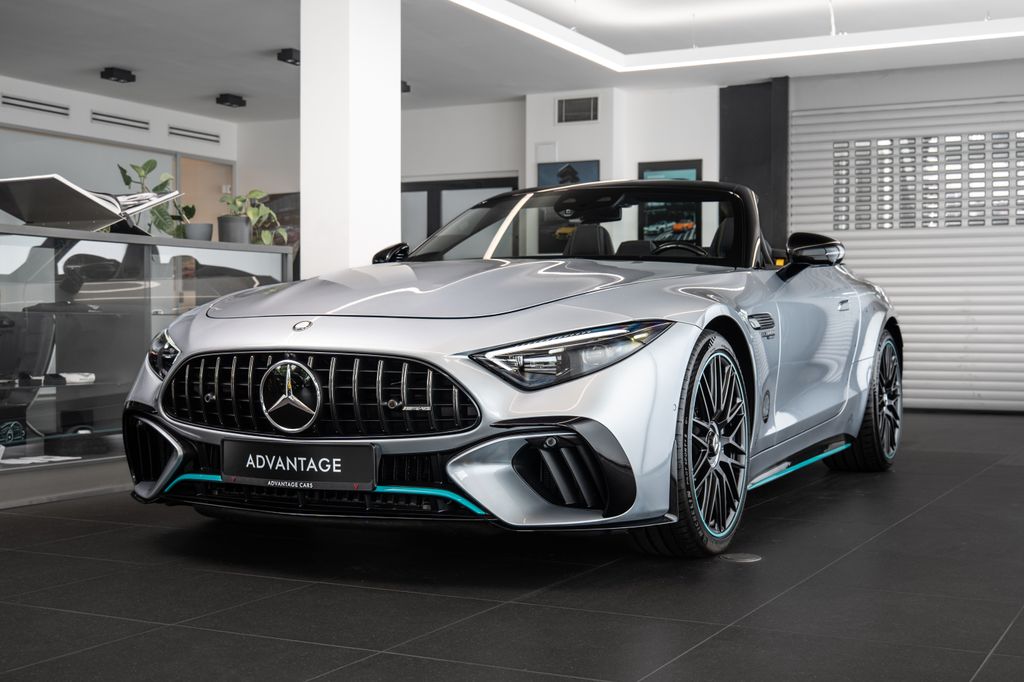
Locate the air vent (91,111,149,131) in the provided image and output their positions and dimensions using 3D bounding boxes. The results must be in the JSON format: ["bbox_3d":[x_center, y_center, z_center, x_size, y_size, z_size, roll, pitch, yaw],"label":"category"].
[{"bbox_3d":[-3.753,-2.105,12.276,0.030,0.110,0.770,0,1,28],"label":"air vent"}]

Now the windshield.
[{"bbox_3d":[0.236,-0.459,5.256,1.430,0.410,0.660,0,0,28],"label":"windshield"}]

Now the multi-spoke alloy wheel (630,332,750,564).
[{"bbox_3d":[0.528,0.317,4.022,0.275,0.710,0.715,0,0,28],"label":"multi-spoke alloy wheel"}]

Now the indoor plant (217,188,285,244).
[{"bbox_3d":[-1.322,-0.620,6.495,0.310,0.290,0.270,0,1,-13],"label":"indoor plant"}]

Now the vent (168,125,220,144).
[{"bbox_3d":[-3.402,-2.213,13.710,0.040,0.110,0.800,0,0,29],"label":"vent"}]

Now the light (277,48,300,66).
[{"bbox_3d":[-1.819,-2.373,10.720,0.145,0.095,0.280,0,0,28],"label":"light"}]

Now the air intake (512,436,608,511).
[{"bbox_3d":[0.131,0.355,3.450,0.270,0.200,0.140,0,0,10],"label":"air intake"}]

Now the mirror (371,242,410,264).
[{"bbox_3d":[-0.538,-0.374,5.744,0.210,0.140,0.140,0,1,28],"label":"mirror"}]

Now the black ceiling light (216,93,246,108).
[{"bbox_3d":[-2.684,-2.291,12.242,0.140,0.090,0.280,0,1,28],"label":"black ceiling light"}]

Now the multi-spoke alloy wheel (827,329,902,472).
[{"bbox_3d":[1.744,0.288,6.330,0.300,0.710,0.710,1,1,27],"label":"multi-spoke alloy wheel"}]

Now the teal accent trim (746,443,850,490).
[{"bbox_3d":[1.175,0.486,5.127,0.050,0.060,1.620,0,0,28],"label":"teal accent trim"}]

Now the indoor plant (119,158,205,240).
[{"bbox_3d":[-1.619,-0.647,5.961,0.420,0.380,0.320,0,1,-15],"label":"indoor plant"}]

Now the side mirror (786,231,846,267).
[{"bbox_3d":[1.152,-0.347,4.850,0.210,0.130,0.120,1,1,27],"label":"side mirror"}]

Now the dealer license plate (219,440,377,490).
[{"bbox_3d":[-0.606,0.352,3.620,0.530,0.125,0.020,1,1,27],"label":"dealer license plate"}]

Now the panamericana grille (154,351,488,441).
[{"bbox_3d":[-0.617,0.154,3.683,1.100,0.250,0.140,0,1,28],"label":"panamericana grille"}]

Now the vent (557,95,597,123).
[{"bbox_3d":[0.611,-2.139,11.850,0.410,0.230,0.030,1,1,27],"label":"vent"}]

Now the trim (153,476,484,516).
[{"bbox_3d":[-0.602,0.440,3.684,1.110,0.080,0.140,0,1,28],"label":"trim"}]

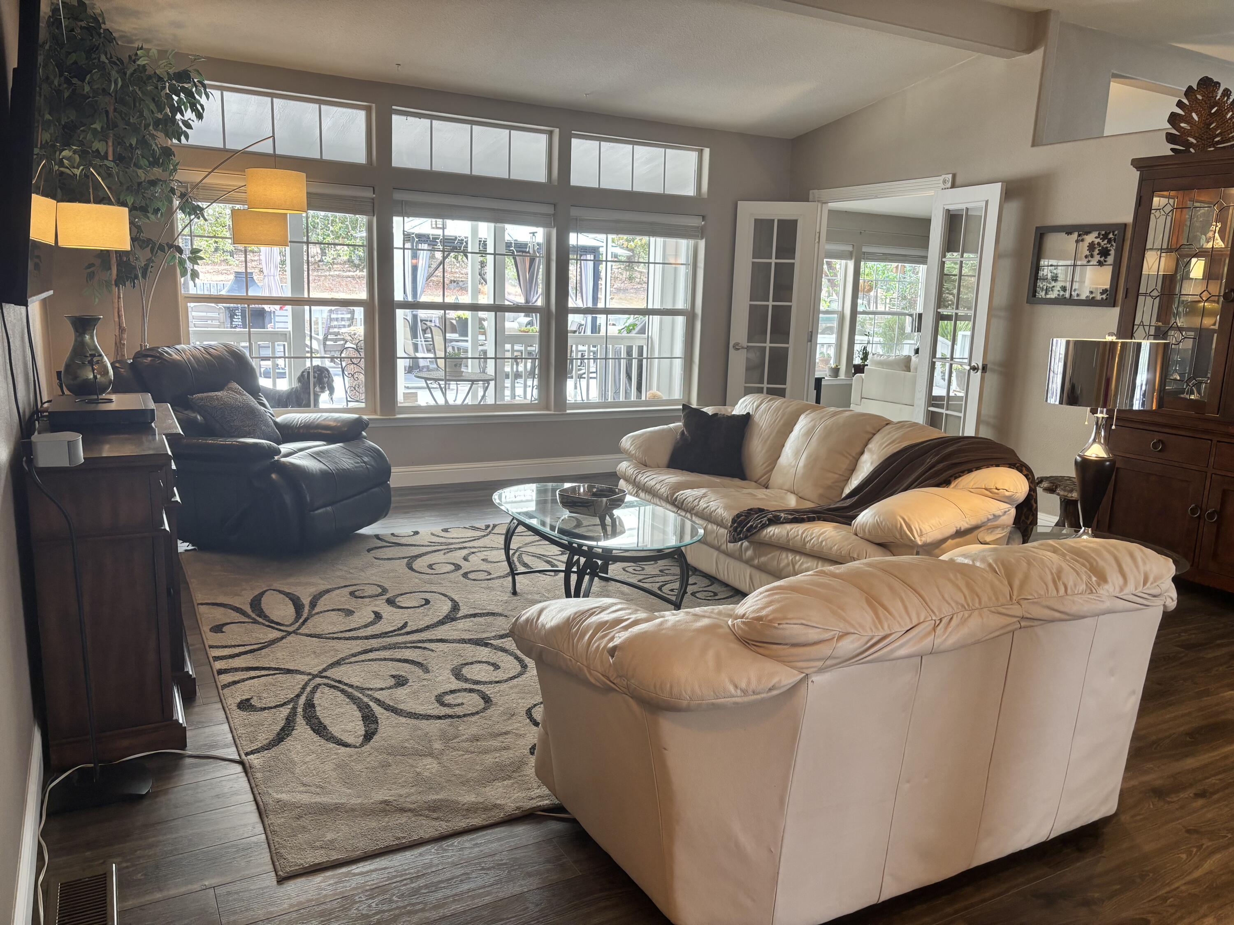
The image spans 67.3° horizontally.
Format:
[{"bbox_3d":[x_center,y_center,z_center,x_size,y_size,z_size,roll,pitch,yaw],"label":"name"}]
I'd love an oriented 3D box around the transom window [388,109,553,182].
[{"bbox_3d":[-0.965,-2.117,6.258,1.163,0.368,0.080,-4,12,-29],"label":"transom window"}]

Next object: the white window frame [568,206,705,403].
[{"bbox_3d":[0.117,-1.175,7.149,1.181,1.483,0.110,-4,12,-29],"label":"white window frame"}]

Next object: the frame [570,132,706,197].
[{"bbox_3d":[0.142,-2.183,6.864,1.161,0.366,0.080,-4,12,-29],"label":"frame"}]

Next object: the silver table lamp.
[{"bbox_3d":[1.665,-0.069,3.220,0.362,0.750,0.362,-4,12,-29],"label":"silver table lamp"}]

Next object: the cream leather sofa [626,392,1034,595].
[{"bbox_3d":[0.851,0.155,4.681,0.945,0.841,2.238,-4,12,-29],"label":"cream leather sofa"}]

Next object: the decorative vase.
[{"bbox_3d":[-1.937,-0.389,3.386,0.165,0.288,0.165,-4,12,-29],"label":"decorative vase"}]

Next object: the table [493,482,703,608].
[{"bbox_3d":[-0.102,0.416,3.902,0.710,0.426,1.235,-4,12,-29],"label":"table"}]

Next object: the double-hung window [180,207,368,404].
[{"bbox_3d":[-2.134,-0.976,5.901,1.161,1.369,0.110,-4,12,-29],"label":"double-hung window"}]

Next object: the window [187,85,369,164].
[{"bbox_3d":[-2.089,-2.072,5.698,1.154,0.361,0.110,-4,12,-29],"label":"window"}]

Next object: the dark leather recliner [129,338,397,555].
[{"bbox_3d":[-1.873,-0.099,4.958,1.022,1.023,0.952,5,11,14],"label":"dark leather recliner"}]

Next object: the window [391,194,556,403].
[{"bbox_3d":[-0.992,-1.076,6.432,1.157,1.471,0.100,-4,12,-29],"label":"window"}]

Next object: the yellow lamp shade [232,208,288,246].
[{"bbox_3d":[-1.900,-1.249,4.947,0.280,0.185,0.280,-4,12,-29],"label":"yellow lamp shade"}]

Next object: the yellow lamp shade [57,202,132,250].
[{"bbox_3d":[-2.337,-1.054,4.147,0.280,0.187,0.280,-4,12,-29],"label":"yellow lamp shade"}]

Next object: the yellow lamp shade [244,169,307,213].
[{"bbox_3d":[-1.846,-1.471,5.018,0.302,0.212,0.302,-4,12,-29],"label":"yellow lamp shade"}]

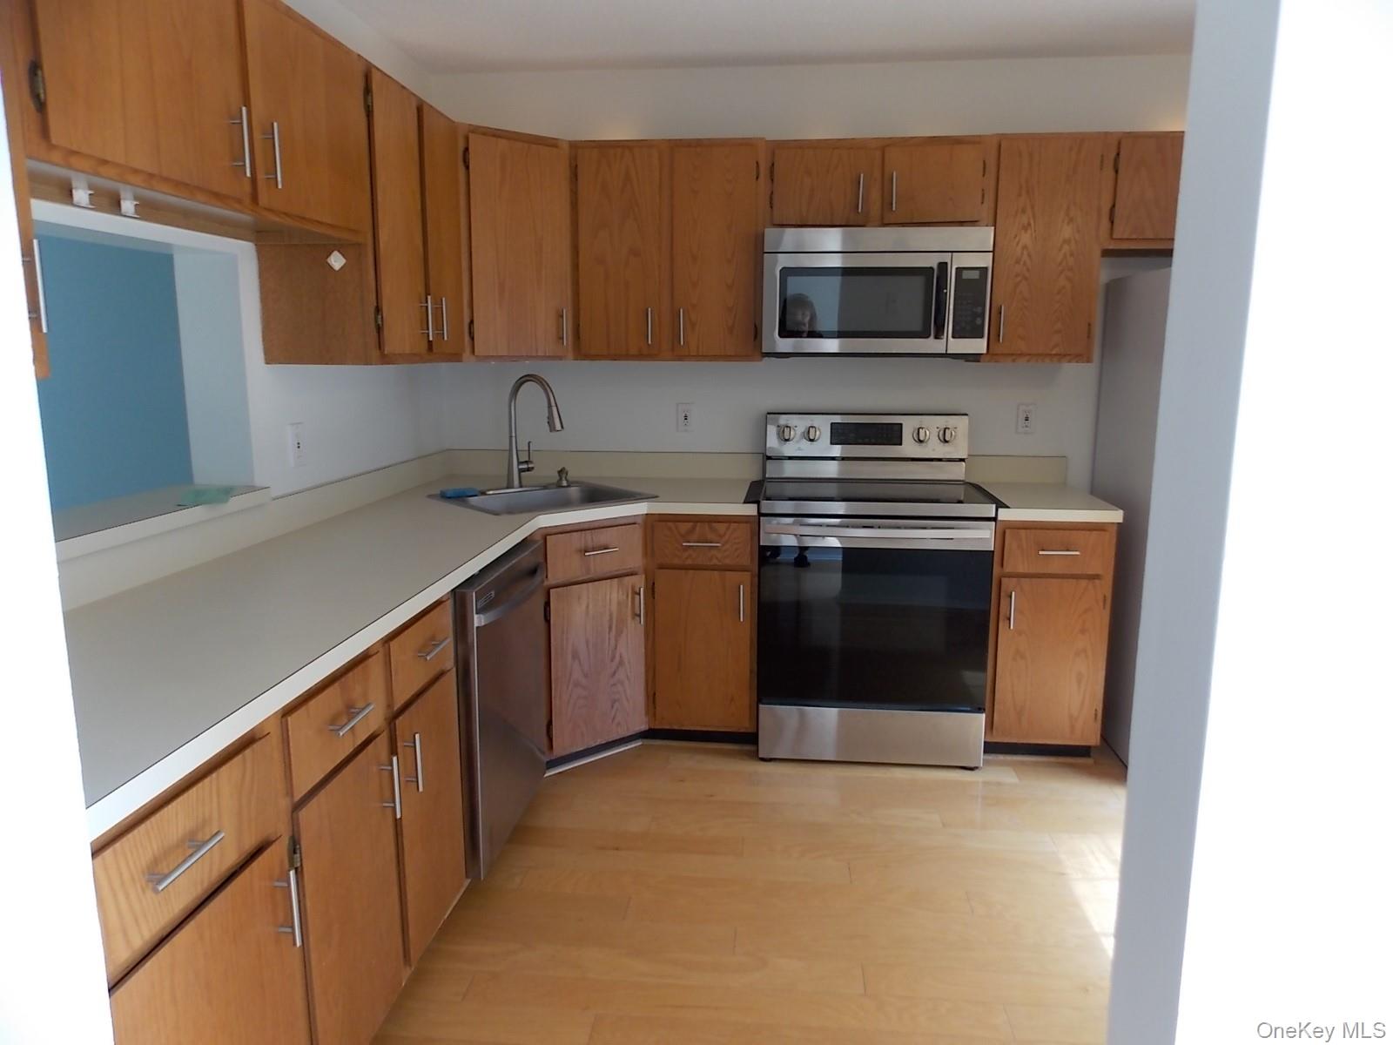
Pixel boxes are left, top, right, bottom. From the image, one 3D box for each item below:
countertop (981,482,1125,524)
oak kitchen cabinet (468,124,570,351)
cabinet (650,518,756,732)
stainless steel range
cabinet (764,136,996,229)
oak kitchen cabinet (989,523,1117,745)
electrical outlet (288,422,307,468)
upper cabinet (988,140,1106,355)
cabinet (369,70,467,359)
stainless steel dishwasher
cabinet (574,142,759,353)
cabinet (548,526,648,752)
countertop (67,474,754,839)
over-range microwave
[{"bbox_3d":[1.203,-0.079,3.297,0.394,0.040,0.634,1,10,5],"label":"countertop"},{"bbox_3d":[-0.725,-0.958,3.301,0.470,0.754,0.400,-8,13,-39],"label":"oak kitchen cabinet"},{"bbox_3d":[0.054,0.300,3.484,0.370,0.775,0.617,1,10,5],"label":"cabinet"},{"bbox_3d":[0.615,0.215,3.361,0.757,1.172,0.690,1,10,5],"label":"stainless steel range"},{"bbox_3d":[0.631,-1.187,3.316,0.765,0.307,0.325,1,10,5],"label":"cabinet"},{"bbox_3d":[1.196,0.334,3.368,0.387,0.796,0.630,1,10,5],"label":"oak kitchen cabinet"},{"bbox_3d":[-1.136,-0.220,2.650,0.010,0.118,0.074,1,10,5],"label":"electrical outlet"},{"bbox_3d":[1.195,-0.952,3.291,0.381,0.754,0.330,1,10,5],"label":"upper cabinet"},{"bbox_3d":[-0.957,-0.853,2.723,0.328,0.755,0.643,1,10,5],"label":"cabinet"},{"bbox_3d":[-0.829,0.500,2.741,0.600,0.830,0.600,1,10,5],"label":"stainless steel dishwasher"},{"bbox_3d":[-0.094,-0.980,3.425,0.687,0.755,0.325,1,10,5],"label":"cabinet"},{"bbox_3d":[-0.515,0.348,3.270,0.460,0.796,0.580,-8,13,-39],"label":"cabinet"},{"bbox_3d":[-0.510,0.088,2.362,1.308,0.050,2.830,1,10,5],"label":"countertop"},{"bbox_3d":[0.625,-0.812,3.326,0.758,0.420,0.415,1,10,5],"label":"over-range microwave"}]

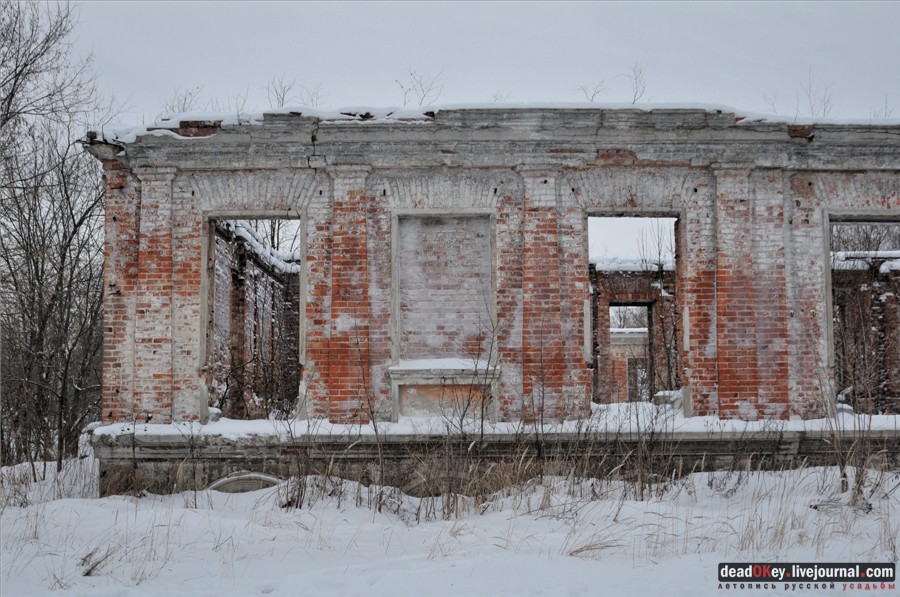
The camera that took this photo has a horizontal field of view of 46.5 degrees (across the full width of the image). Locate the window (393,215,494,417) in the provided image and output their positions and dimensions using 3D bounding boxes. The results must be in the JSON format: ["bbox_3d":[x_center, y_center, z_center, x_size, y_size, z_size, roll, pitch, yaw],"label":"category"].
[{"bbox_3d":[-0.081,0.229,14.558,1.443,2.837,0.280,0,-4,-1],"label":"window"}]

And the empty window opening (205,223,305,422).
[{"bbox_3d":[-2.694,0.281,14.644,1.316,2.797,0.450,0,-4,-1],"label":"empty window opening"}]

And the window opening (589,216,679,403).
[{"bbox_3d":[2.547,0.193,14.762,1.295,2.696,0.450,0,-4,-1],"label":"window opening"}]

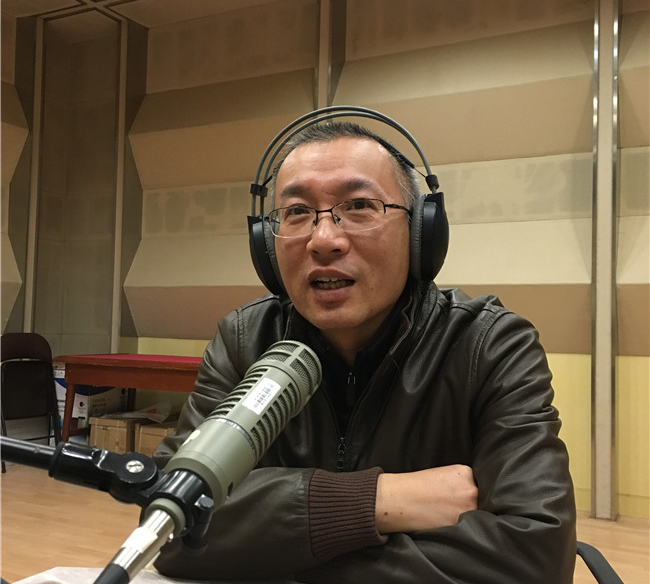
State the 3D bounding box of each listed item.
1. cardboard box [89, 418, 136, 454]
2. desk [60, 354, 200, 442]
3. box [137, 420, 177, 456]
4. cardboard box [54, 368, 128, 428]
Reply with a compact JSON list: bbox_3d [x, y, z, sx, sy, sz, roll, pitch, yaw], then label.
[{"bbox_3d":[-1.339,1.016,4.890,0.297,0.360,0.390,0,-2,22],"label":"cardboard box"},{"bbox_3d":[-1.044,0.825,4.836,1.380,0.750,0.660,0,-2,22],"label":"desk"},{"bbox_3d":[-0.972,1.018,4.668,0.315,0.355,0.390,0,-2,22],"label":"box"},{"bbox_3d":[-1.721,0.883,5.331,0.327,0.641,0.441,0,-2,22],"label":"cardboard box"}]

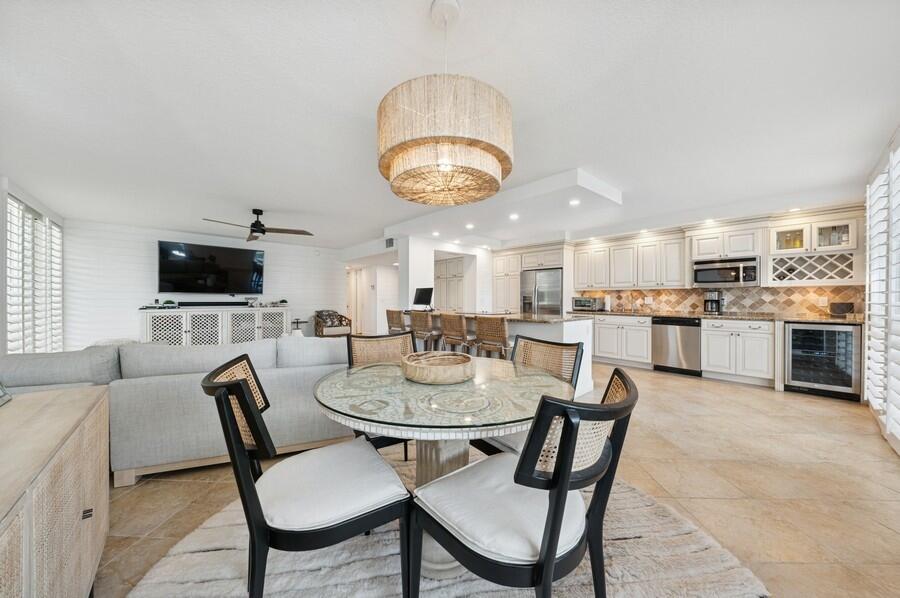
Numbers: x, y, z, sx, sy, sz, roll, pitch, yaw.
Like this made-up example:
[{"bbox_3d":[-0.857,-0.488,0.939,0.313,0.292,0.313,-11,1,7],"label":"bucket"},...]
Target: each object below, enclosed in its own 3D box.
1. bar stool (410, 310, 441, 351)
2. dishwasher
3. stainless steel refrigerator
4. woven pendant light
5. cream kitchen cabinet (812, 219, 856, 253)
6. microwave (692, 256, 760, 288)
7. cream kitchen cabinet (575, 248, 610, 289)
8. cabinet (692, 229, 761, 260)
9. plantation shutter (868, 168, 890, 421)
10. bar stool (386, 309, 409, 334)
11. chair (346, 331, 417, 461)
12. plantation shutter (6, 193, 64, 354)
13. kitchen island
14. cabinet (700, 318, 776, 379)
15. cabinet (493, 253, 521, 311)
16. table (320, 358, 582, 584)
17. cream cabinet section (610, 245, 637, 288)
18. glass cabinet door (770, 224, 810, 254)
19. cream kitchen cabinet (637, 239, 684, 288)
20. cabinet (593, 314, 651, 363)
[{"bbox_3d":[-0.309,0.705,5.043,0.530,0.950,0.500,0,0,-44],"label":"bar stool"},{"bbox_3d":[3.745,0.748,4.892,0.610,0.865,0.610,0,0,-44],"label":"dishwasher"},{"bbox_3d":[2.116,0.290,6.305,0.789,1.750,0.937,0,0,-42],"label":"stainless steel refrigerator"},{"bbox_3d":[-0.020,-0.860,1.300,0.565,0.785,0.565,0,0,0],"label":"woven pendant light"},{"bbox_3d":[4.846,-0.775,3.795,0.340,0.380,0.340,0,0,-42],"label":"cream kitchen cabinet"},{"bbox_3d":[4.197,-0.373,4.565,0.400,0.420,0.727,0,0,-44],"label":"microwave"},{"bbox_3d":[2.894,-0.580,5.980,0.310,0.770,0.671,0,0,-42],"label":"cream kitchen cabinet"},{"bbox_3d":[4.158,-0.790,4.519,0.390,0.370,0.741,0,0,-42],"label":"cabinet"},{"bbox_3d":[4.040,-0.040,2.830,0.600,2.200,0.060,0,0,-44],"label":"plantation shutter"},{"bbox_3d":[-0.816,0.703,5.568,0.530,0.950,0.500,0,0,-44],"label":"bar stool"},{"bbox_3d":[-0.390,0.715,1.920,0.510,0.900,0.590,0,0,-24],"label":"chair"},{"bbox_3d":[-5.270,0.000,3.860,0.080,2.200,2.000,0,0,-43],"label":"plantation shutter"},{"bbox_3d":[0.547,0.700,4.413,1.146,0.930,2.671,0,0,-42],"label":"kitchen island"},{"bbox_3d":[4.173,0.680,4.339,0.610,0.770,0.730,0,0,-42],"label":"cabinet"},{"bbox_3d":[1.535,0.080,7.045,0.699,2.170,0.799,0,0,-42],"label":"cabinet"},{"bbox_3d":[-0.031,0.775,1.448,1.130,0.780,1.130,0,0,0],"label":"table"},{"bbox_3d":[3.208,-0.571,5.460,0.435,0.765,0.330,0,1,44],"label":"cream cabinet section"},{"bbox_3d":[4.447,-0.776,3.925,0.353,0.370,0.040,0,1,44],"label":"glass cabinet door"},{"bbox_3d":[3.677,-0.578,5.196,0.330,0.809,0.663,0,0,-44],"label":"cream kitchen cabinet"},{"bbox_3d":[3.207,0.680,5.409,0.610,0.770,0.900,0,0,-42],"label":"cabinet"}]

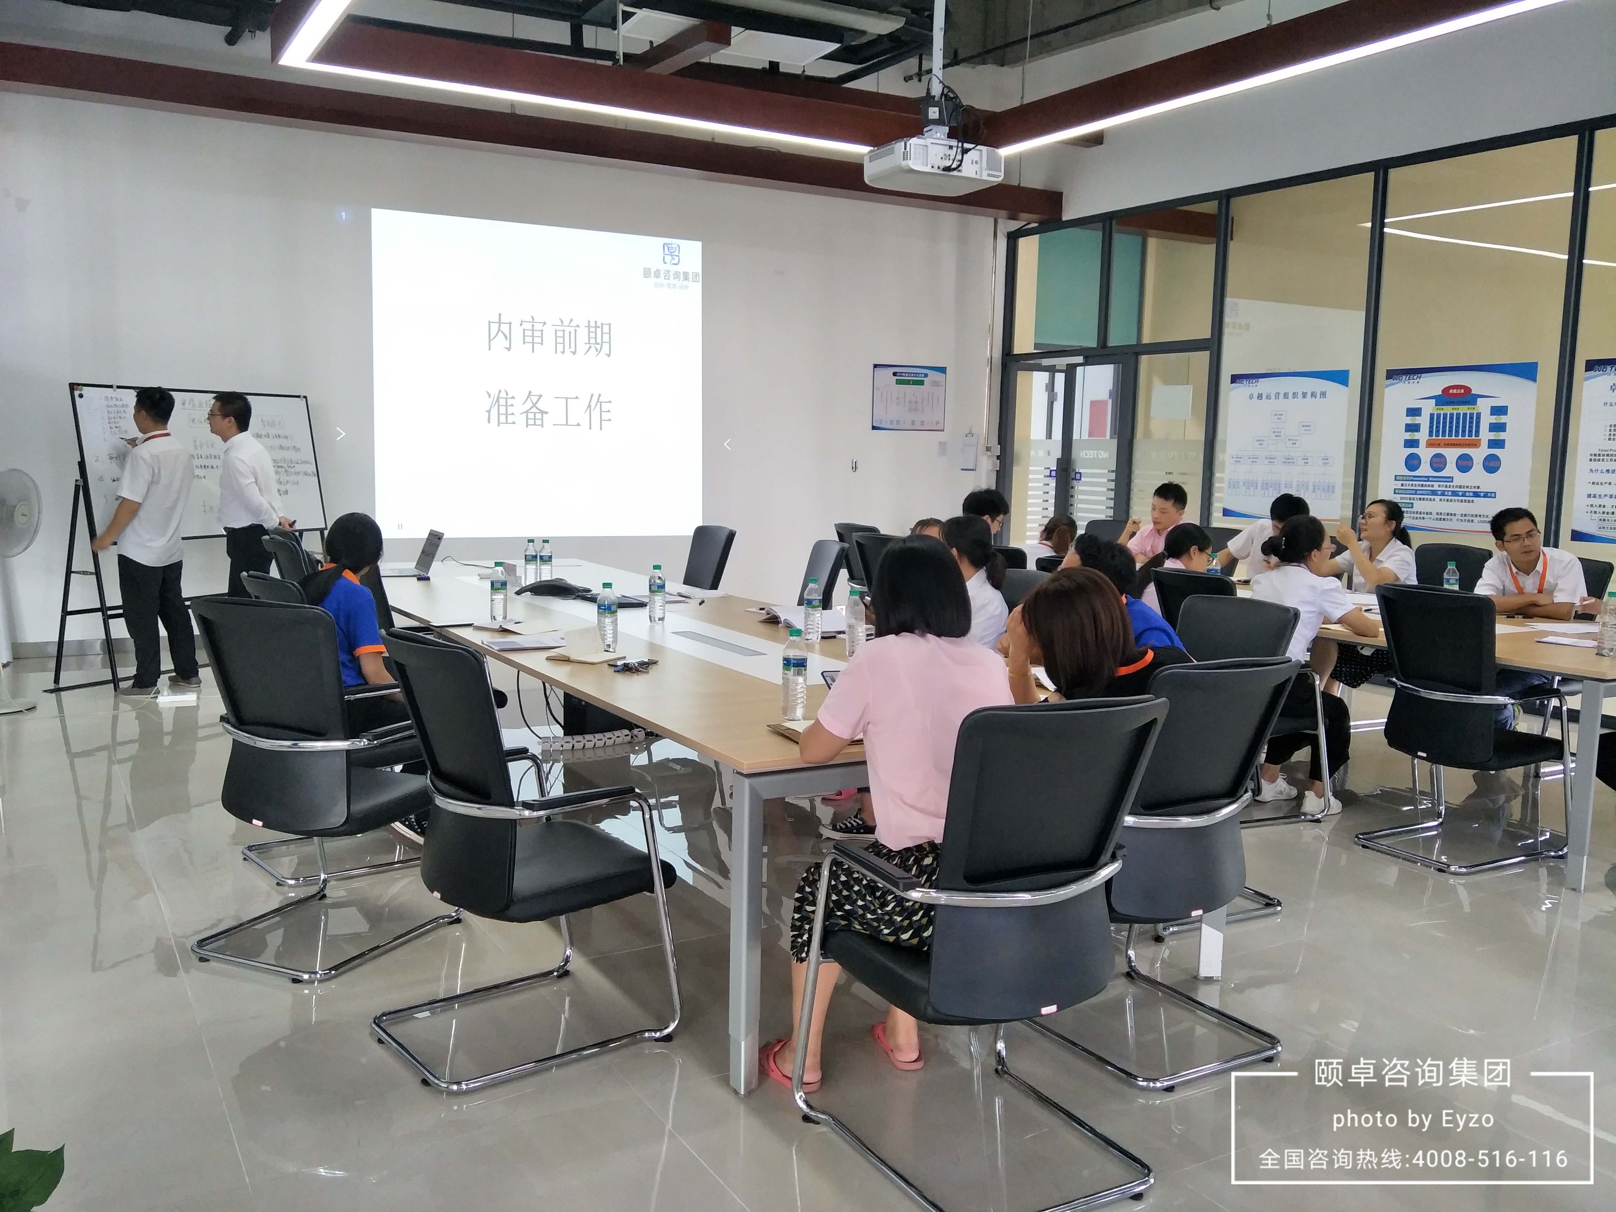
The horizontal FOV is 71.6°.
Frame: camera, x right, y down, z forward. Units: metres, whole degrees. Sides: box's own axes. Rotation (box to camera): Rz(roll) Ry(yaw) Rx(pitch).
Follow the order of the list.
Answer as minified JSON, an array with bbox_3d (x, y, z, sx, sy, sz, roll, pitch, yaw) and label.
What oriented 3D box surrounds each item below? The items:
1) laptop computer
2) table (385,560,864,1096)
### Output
[{"bbox_3d":[-1.884,-0.241,5.223,0.324,0.210,0.321,-2,8,-25],"label":"laptop computer"},{"bbox_3d":[-0.827,0.411,4.856,1.500,0.740,4.750,-4,9,-34],"label":"table"}]

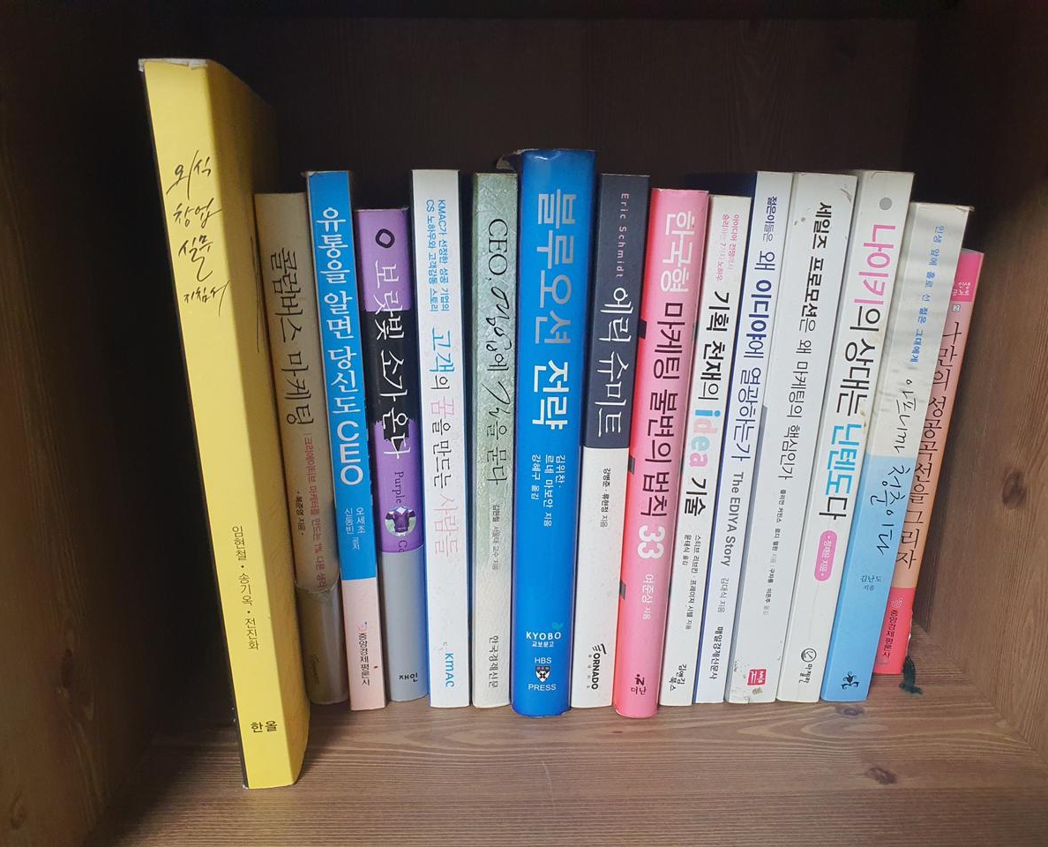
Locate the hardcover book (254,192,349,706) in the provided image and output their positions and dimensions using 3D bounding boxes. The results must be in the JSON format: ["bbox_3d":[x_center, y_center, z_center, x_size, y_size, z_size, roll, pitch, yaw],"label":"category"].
[{"bbox_3d":[-0.101,-0.001,0.414,0.018,0.216,0.150,-4,16,-10],"label":"hardcover book"}]

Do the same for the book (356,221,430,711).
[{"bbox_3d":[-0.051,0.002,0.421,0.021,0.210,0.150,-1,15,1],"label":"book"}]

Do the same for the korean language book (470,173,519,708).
[{"bbox_3d":[-0.015,-0.004,0.414,0.017,0.224,0.152,0,16,-2],"label":"korean language book"}]

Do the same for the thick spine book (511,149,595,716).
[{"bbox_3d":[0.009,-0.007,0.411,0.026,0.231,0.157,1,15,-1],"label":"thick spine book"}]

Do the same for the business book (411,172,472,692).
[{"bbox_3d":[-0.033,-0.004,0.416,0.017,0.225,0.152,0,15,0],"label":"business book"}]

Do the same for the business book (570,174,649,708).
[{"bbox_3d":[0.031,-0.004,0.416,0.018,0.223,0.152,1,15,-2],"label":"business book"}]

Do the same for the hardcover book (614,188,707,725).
[{"bbox_3d":[0.052,0.000,0.409,0.020,0.218,0.152,2,16,-1],"label":"hardcover book"}]

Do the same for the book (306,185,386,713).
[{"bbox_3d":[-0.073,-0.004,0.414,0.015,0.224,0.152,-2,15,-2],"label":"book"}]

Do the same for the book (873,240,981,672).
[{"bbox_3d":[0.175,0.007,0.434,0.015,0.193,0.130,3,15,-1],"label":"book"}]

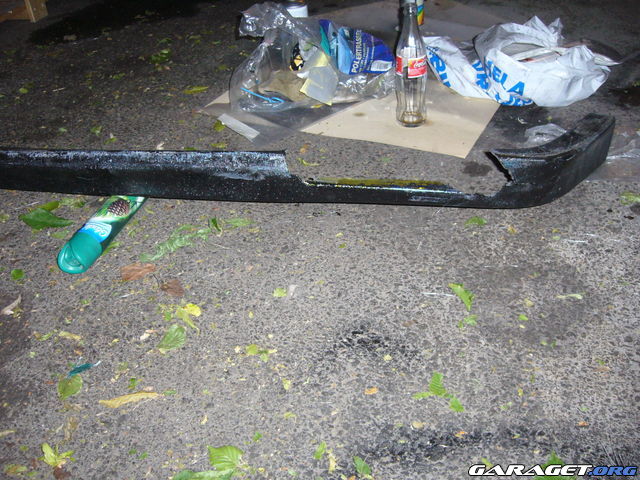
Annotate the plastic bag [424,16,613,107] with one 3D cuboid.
[{"bbox_3d":[0.427,-0.413,1.444,0.370,0.125,0.270,1,36,10],"label":"plastic bag"}]

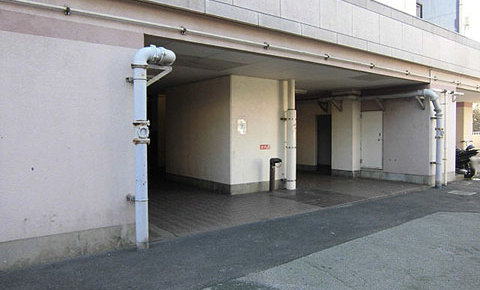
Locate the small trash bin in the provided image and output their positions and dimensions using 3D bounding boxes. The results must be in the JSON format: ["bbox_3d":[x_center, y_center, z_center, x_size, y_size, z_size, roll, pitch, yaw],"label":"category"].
[{"bbox_3d":[0.911,0.771,9.258,0.182,0.856,0.304,-2,3,-38],"label":"small trash bin"}]

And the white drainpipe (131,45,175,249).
[{"bbox_3d":[-1.193,0.042,4.884,0.517,2.664,0.304,-2,3,-38],"label":"white drainpipe"}]

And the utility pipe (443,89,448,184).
[{"bbox_3d":[5.811,-0.191,10.161,0.071,2.704,0.071,-2,3,-38],"label":"utility pipe"}]

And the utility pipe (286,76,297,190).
[{"bbox_3d":[1.369,-0.255,9.494,0.223,2.887,0.223,-2,3,-38],"label":"utility pipe"}]

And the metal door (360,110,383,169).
[{"bbox_3d":[4.255,-0.146,11.579,0.061,1.843,0.750,-2,3,-38],"label":"metal door"}]

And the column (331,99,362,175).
[{"bbox_3d":[3.576,-0.217,12.082,0.446,2.603,0.841,-2,3,-38],"label":"column"}]

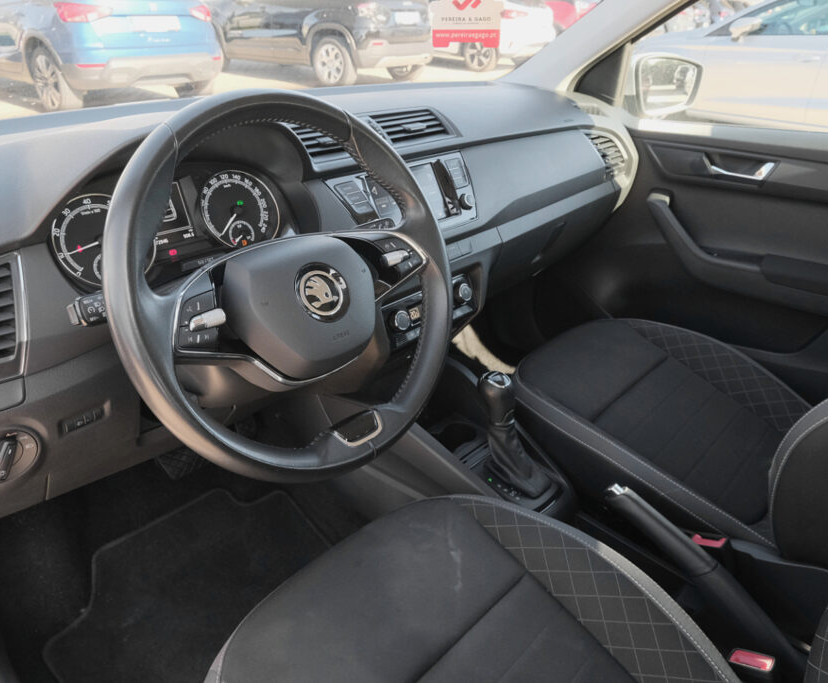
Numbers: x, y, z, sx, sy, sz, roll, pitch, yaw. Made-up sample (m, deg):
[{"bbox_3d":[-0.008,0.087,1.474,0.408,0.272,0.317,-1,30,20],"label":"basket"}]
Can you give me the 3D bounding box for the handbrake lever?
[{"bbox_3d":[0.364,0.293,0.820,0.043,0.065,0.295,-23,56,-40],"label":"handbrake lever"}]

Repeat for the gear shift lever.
[{"bbox_3d":[0.152,0.131,0.978,0.063,0.162,0.118,-23,33,-40],"label":"gear shift lever"}]

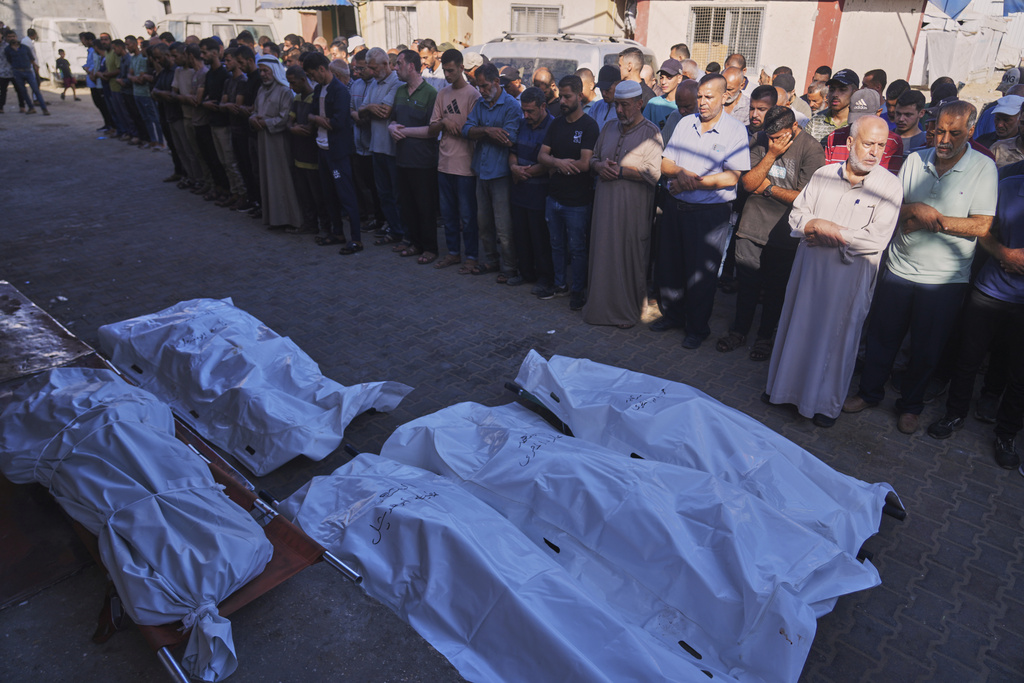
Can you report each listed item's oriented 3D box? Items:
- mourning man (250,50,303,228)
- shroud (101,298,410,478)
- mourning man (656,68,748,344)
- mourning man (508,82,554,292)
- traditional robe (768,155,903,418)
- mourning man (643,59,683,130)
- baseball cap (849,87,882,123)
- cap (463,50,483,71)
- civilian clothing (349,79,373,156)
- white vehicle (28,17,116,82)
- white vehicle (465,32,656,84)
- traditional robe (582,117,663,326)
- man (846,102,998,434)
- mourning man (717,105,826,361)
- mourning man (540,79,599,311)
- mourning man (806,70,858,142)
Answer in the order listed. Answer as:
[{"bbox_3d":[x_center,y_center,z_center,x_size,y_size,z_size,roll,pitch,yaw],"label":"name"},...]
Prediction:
[{"bbox_3d":[-2.345,-2.019,7.050,0.530,1.722,0.400,21,34,37],"label":"mourning man"},{"bbox_3d":[-1.679,0.126,4.170,2.120,0.320,0.840,21,33,36],"label":"shroud"},{"bbox_3d":[1.265,-0.875,4.616,0.550,1.739,0.390,17,32,32],"label":"mourning man"},{"bbox_3d":[0.184,-1.233,5.511,0.480,1.613,0.370,20,33,35],"label":"mourning man"},{"bbox_3d":[1.746,-0.280,3.793,0.580,1.395,0.430,18,32,33],"label":"traditional robe"},{"bbox_3d":[1.298,-1.527,5.926,0.500,1.730,0.360,15,30,28],"label":"mourning man"},{"bbox_3d":[2.084,-1.393,4.030,0.175,0.145,0.245,24,60,40],"label":"baseball cap"},{"bbox_3d":[-0.387,-2.645,6.450,0.175,0.140,0.240,24,65,40],"label":"cap"},{"bbox_3d":[-1.452,-2.220,6.765,0.340,0.720,0.500,-23,34,-38],"label":"civilian clothing"},{"bbox_3d":[-14.100,-9.527,22.252,1.750,1.950,4.600,-19,32,-32],"label":"white vehicle"},{"bbox_3d":[0.250,-4.186,11.416,1.800,1.740,4.300,-22,33,-38],"label":"white vehicle"},{"bbox_3d":[0.804,-0.835,4.863,0.540,1.461,0.400,17,32,32],"label":"traditional robe"},{"bbox_3d":[2.116,-0.381,3.580,0.530,1.710,0.400,19,32,34],"label":"man"},{"bbox_3d":[1.668,-0.704,4.404,0.520,1.610,0.420,21,34,37],"label":"mourning man"},{"bbox_3d":[0.443,-1.125,5.149,0.380,1.680,0.520,-23,34,-38],"label":"mourning man"},{"bbox_3d":[2.336,-1.147,5.142,0.360,1.700,0.500,-23,34,-38],"label":"mourning man"}]

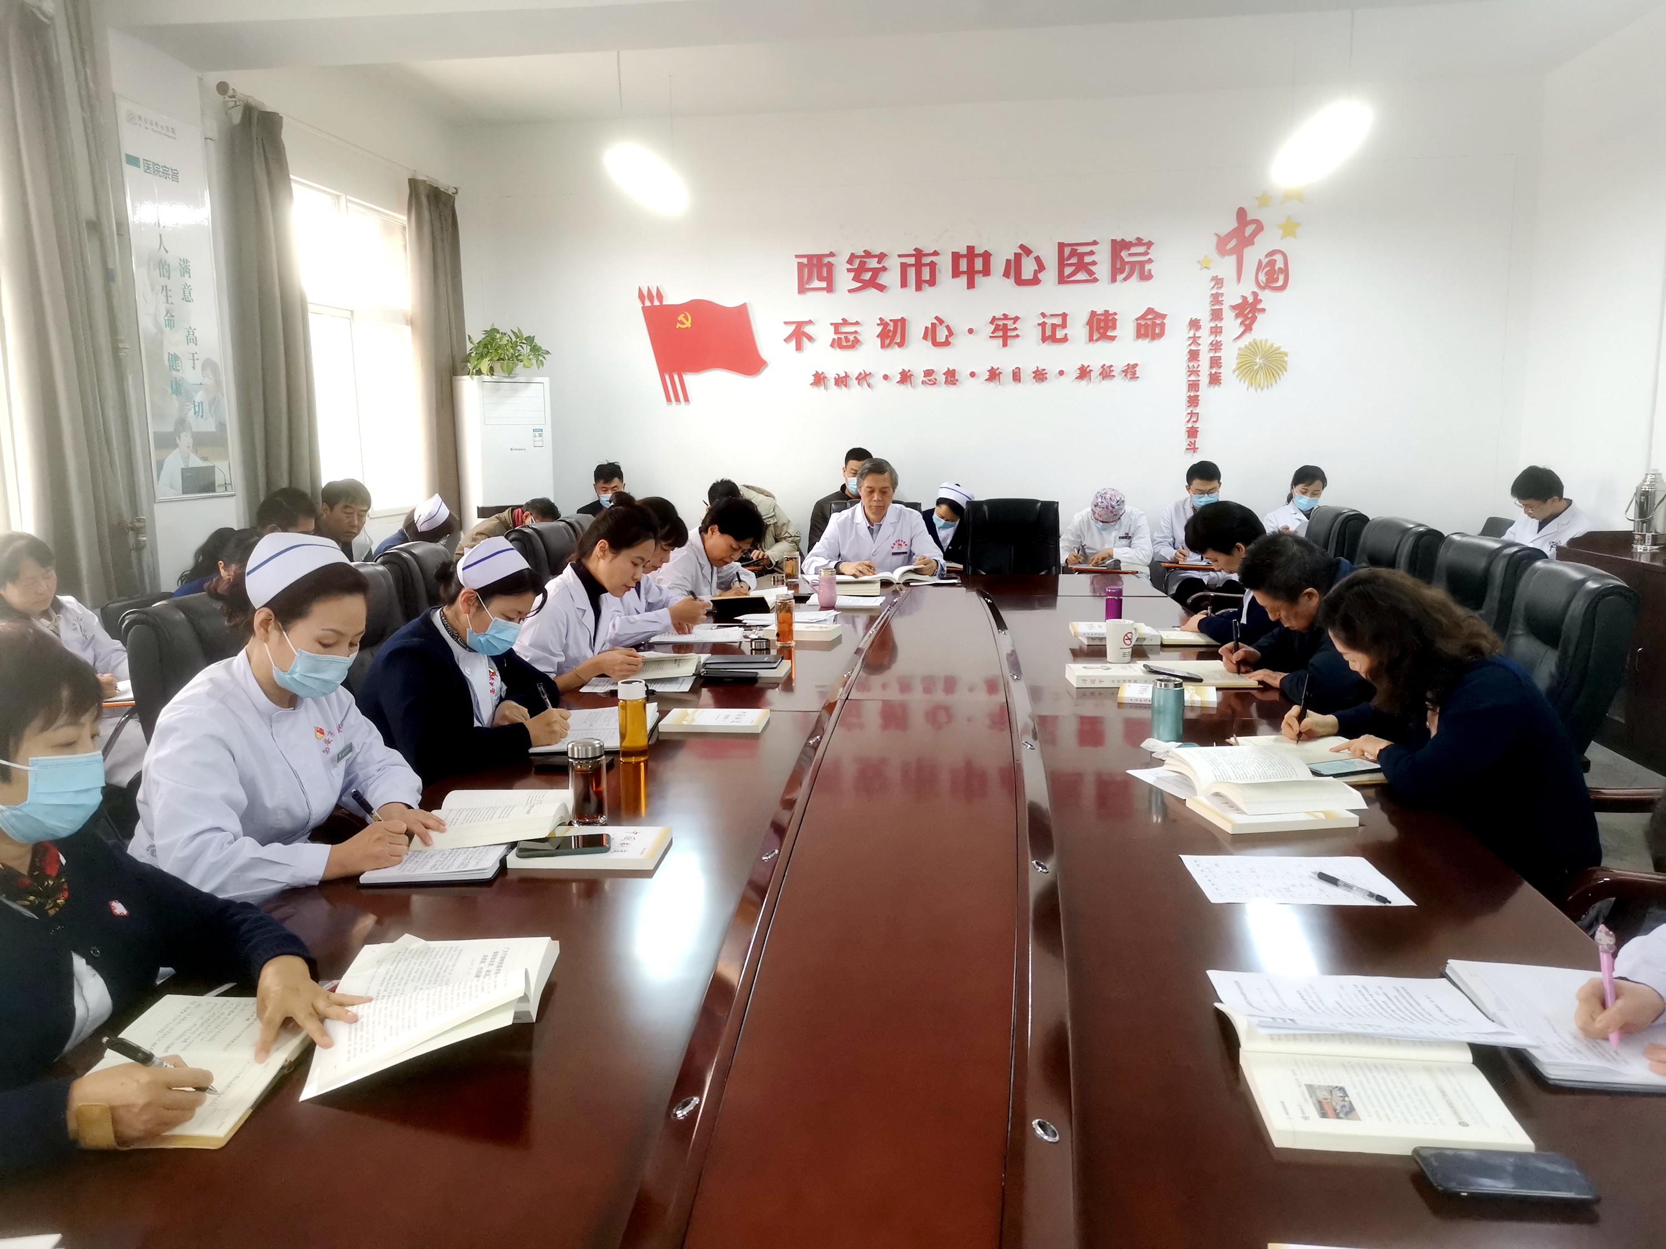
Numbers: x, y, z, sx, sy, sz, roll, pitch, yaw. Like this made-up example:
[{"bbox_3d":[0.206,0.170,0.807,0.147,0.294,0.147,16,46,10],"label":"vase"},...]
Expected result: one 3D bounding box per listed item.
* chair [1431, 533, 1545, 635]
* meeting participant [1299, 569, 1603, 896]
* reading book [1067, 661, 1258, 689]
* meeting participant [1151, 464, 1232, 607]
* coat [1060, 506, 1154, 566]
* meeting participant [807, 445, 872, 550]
[{"bbox_3d":[1.813,0.266,4.137,0.660,1.060,0.620,0,9,7],"label":"chair"},{"bbox_3d":[1.170,0.473,2.560,0.630,1.150,0.500,0,9,7],"label":"meeting participant"},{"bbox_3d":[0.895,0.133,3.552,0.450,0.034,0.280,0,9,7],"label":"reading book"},{"bbox_3d":[1.871,-0.217,6.684,0.520,1.220,0.750,0,9,8],"label":"meeting participant"},{"bbox_3d":[1.438,-0.301,6.821,0.520,0.640,0.500,0,9,8],"label":"coat"},{"bbox_3d":[0.125,-0.296,7.150,0.540,1.320,0.720,0,9,7],"label":"meeting participant"}]

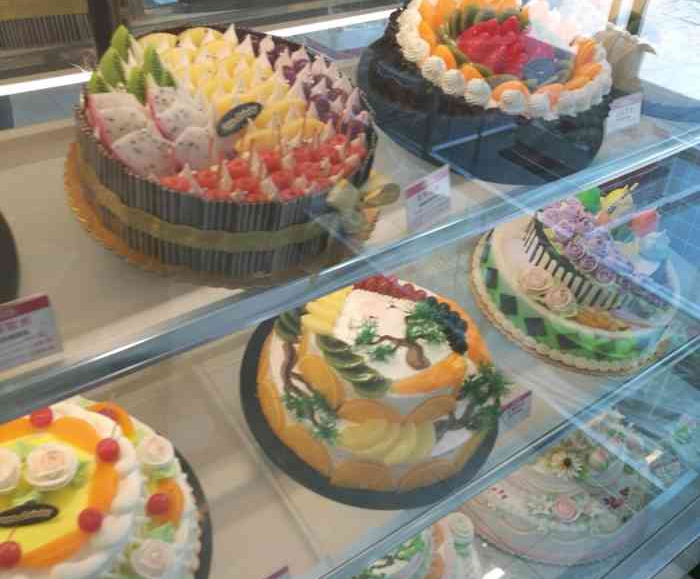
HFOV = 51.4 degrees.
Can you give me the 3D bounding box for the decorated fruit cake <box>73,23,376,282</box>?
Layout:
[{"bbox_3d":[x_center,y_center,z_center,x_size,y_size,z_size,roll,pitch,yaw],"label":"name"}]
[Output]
[{"bbox_3d":[-0.135,-0.170,0.814,0.316,0.099,0.316,7,48,-8],"label":"decorated fruit cake"}]

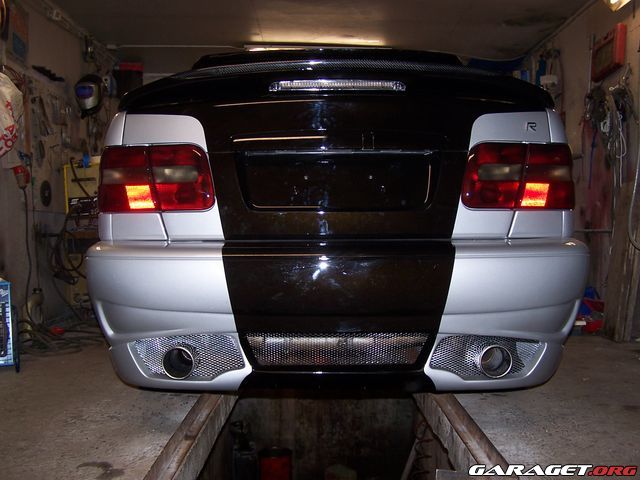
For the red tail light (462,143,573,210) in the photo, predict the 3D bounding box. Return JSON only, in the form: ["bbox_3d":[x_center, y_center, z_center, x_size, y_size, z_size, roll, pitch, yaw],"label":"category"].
[{"bbox_3d":[0.674,-0.218,2.410,0.385,0.230,0.150,-1,2,-7],"label":"red tail light"}]

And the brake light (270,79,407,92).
[{"bbox_3d":[0.060,-0.534,2.430,0.475,0.045,0.050,0,2,0],"label":"brake light"}]

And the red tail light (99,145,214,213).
[{"bbox_3d":[-0.557,-0.211,2.410,0.385,0.230,0.150,0,2,7],"label":"red tail light"}]

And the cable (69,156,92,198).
[{"bbox_3d":[-1.653,-0.431,4.850,0.160,0.285,0.080,0,2,-6],"label":"cable"}]

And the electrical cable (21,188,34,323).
[{"bbox_3d":[-1.769,0.094,4.250,0.080,0.810,0.070,0,2,0],"label":"electrical cable"}]

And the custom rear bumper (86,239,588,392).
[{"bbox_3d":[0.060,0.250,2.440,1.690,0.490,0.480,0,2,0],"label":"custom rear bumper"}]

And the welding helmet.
[{"bbox_3d":[-1.706,-1.062,5.200,0.210,0.310,0.240,0,2,3],"label":"welding helmet"}]

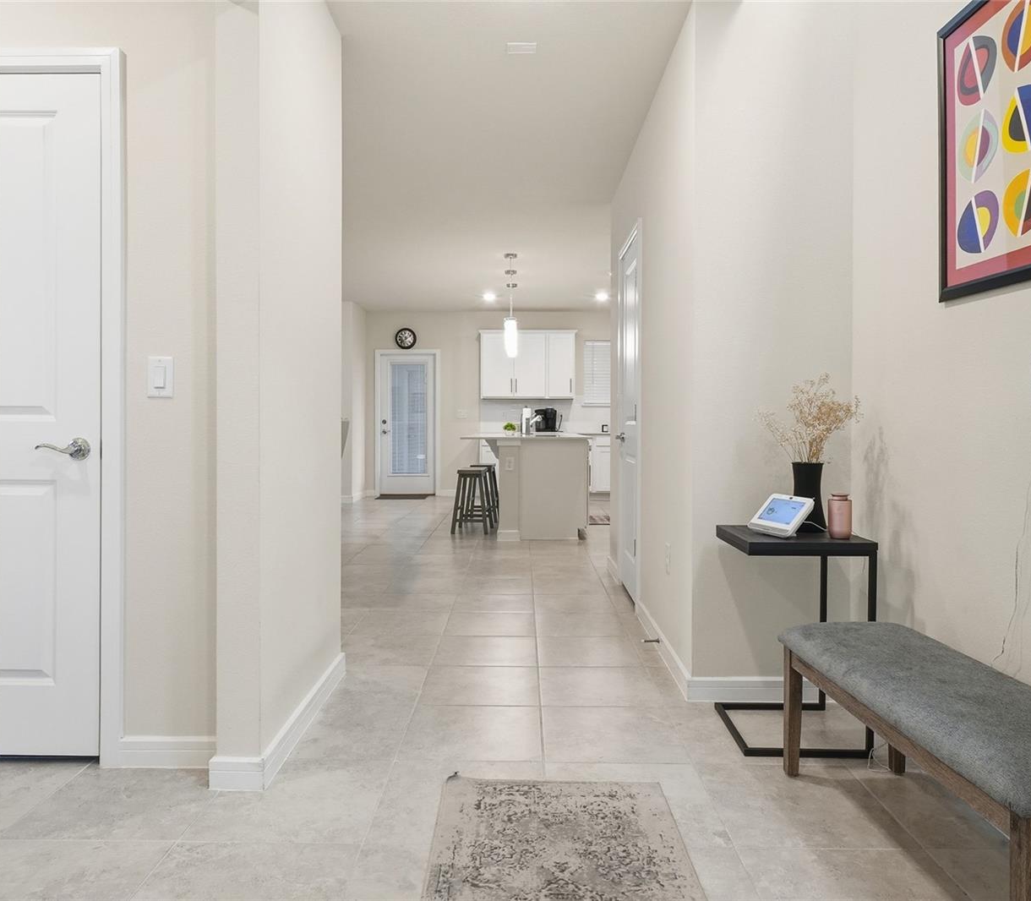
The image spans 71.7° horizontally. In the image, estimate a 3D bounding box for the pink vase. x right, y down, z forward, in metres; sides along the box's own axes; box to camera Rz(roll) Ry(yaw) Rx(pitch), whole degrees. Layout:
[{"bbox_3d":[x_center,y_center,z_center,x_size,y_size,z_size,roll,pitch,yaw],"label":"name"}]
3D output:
[{"bbox_3d":[1.014,0.204,2.230,0.076,0.135,0.076,0,2,1],"label":"pink vase"}]

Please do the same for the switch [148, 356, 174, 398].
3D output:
[{"bbox_3d":[-1.044,-0.216,2.104,0.074,0.119,0.012,0,2,1],"label":"switch"}]

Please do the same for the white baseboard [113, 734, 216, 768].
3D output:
[{"bbox_3d":[-1.006,0.886,2.103,0.310,0.095,0.016,0,2,1],"label":"white baseboard"}]

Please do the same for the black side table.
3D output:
[{"bbox_3d":[0.893,0.593,2.330,0.385,0.660,0.380,0,2,1],"label":"black side table"}]

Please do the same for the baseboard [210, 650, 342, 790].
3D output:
[{"bbox_3d":[-0.768,0.874,2.425,0.155,0.095,0.930,0,2,1],"label":"baseboard"}]

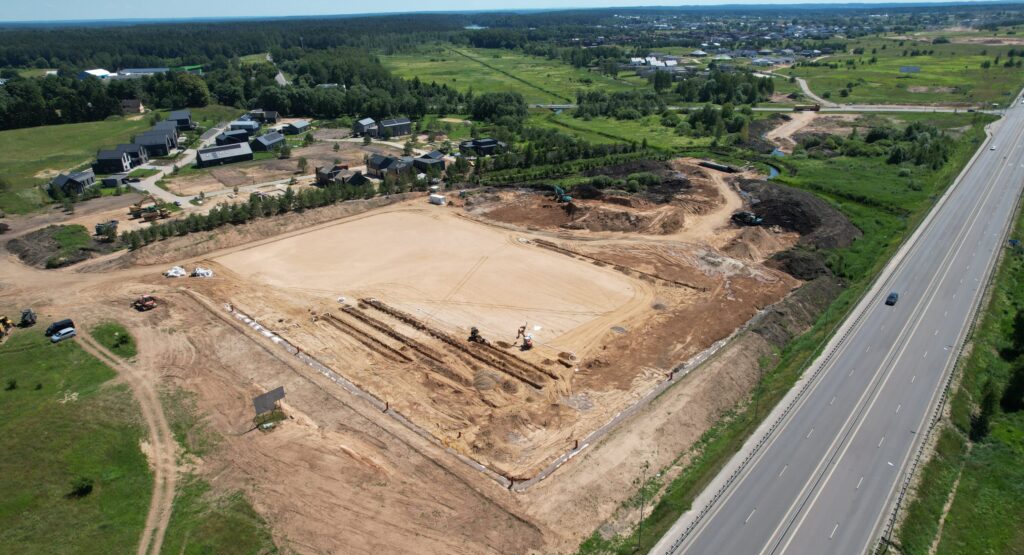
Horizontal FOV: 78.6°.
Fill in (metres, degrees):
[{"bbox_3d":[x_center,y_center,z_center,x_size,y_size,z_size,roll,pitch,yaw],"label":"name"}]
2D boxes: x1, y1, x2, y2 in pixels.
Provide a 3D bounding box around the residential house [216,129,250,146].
[{"bbox_3d":[-149.490,-74.690,335.410,8.200,6.000,14.500,16,29,35],"label":"residential house"}]

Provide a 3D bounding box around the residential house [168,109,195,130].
[{"bbox_3d":[-200.650,-94.550,379.530,11.700,9.200,8.000,-4,23,-7],"label":"residential house"}]

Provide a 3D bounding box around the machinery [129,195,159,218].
[{"bbox_3d":[-129.720,-25.200,219.820,9.000,5.900,2.800,-15,27,-29],"label":"machinery"}]

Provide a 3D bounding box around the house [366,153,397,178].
[{"bbox_3d":[-55.370,-46.950,264.940,10.500,6.800,9.000,20,31,41],"label":"house"}]

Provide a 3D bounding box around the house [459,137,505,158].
[{"bbox_3d":[-14.710,-64.290,304.430,18.000,6.300,10.500,-9,24,-18],"label":"house"}]

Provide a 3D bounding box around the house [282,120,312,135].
[{"bbox_3d":[-122.740,-86.010,357.320,8.800,5.800,14.000,3,24,9],"label":"house"}]

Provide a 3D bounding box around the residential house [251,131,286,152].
[{"bbox_3d":[-128.270,-71.320,328.120,9.000,6.200,17.000,5,24,14],"label":"residential house"}]

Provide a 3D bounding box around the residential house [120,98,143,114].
[{"bbox_3d":[-269.550,-121.400,444.630,12.000,8.000,6.800,0,23,2],"label":"residential house"}]

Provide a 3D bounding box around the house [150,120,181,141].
[{"bbox_3d":[-192.630,-81.540,349.520,11.300,9.100,8.300,-5,23,-8],"label":"house"}]

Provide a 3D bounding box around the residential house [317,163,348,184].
[{"bbox_3d":[-73.670,-42.270,255.420,8.500,6.300,10.000,-21,30,-39],"label":"residential house"}]

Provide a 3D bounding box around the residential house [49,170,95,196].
[{"bbox_3d":[-173.580,-37.540,247.160,13.000,5.400,13.000,-3,23,-5],"label":"residential house"}]

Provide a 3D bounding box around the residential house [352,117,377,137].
[{"bbox_3d":[-81.860,-84.320,351.980,10.500,8.300,10.300,9,25,22],"label":"residential house"}]

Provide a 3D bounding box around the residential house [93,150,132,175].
[{"bbox_3d":[-178.250,-52.130,280.430,11.000,8.600,8.200,-4,23,-6],"label":"residential house"}]

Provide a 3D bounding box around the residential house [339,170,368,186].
[{"bbox_3d":[-65.340,-40.900,256.480,10.000,6.200,9.500,-18,28,-34],"label":"residential house"}]

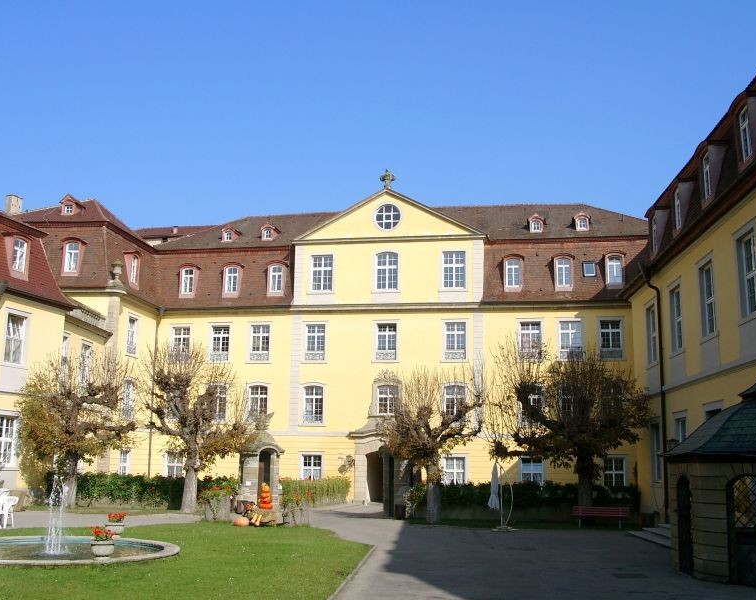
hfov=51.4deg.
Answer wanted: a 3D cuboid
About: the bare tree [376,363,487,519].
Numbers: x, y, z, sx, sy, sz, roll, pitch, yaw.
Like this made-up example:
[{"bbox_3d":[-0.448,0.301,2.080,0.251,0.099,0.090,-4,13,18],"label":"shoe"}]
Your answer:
[{"bbox_3d":[1.947,5.210,28.332,3.857,5.536,3.664,1,-12,0],"label":"bare tree"}]

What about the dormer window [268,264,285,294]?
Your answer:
[{"bbox_3d":[-5.900,-1.097,46.844,1.084,2.003,0.850,-1,-12,11],"label":"dormer window"}]

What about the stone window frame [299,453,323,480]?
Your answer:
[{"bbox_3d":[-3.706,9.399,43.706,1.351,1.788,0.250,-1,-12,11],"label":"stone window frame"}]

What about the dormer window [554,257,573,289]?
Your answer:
[{"bbox_3d":[10.776,-1.463,45.542,1.092,2.215,0.750,-1,-12,10],"label":"dormer window"}]

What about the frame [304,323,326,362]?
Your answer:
[{"bbox_3d":[-3.279,2.241,41.056,1.291,2.188,0.250,-1,-12,10],"label":"frame"}]

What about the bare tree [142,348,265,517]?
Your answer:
[{"bbox_3d":[-7.427,5.434,33.658,5.475,7.111,5.092,1,-11,0],"label":"bare tree"}]

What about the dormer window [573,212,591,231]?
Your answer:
[{"bbox_3d":[12.020,-4.467,46.483,0.990,1.155,1.200,-1,-12,11],"label":"dormer window"}]

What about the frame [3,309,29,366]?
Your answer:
[{"bbox_3d":[-15.061,1.558,32.607,0.250,2.378,1.403,-3,-12,19],"label":"frame"}]

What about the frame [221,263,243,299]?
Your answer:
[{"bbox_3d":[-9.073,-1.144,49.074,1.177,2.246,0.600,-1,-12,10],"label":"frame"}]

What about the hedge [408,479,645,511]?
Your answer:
[{"bbox_3d":[5.636,7.370,29.625,8.387,1.150,1.100,-1,-12,8],"label":"hedge"}]

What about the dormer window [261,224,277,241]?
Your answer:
[{"bbox_3d":[-6.826,-4.170,50.332,1.026,1.121,1.100,-1,-12,10],"label":"dormer window"}]

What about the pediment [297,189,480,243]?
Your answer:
[{"bbox_3d":[0.686,-4.756,45.770,11.098,3.170,0.700,-1,-12,11],"label":"pediment"}]

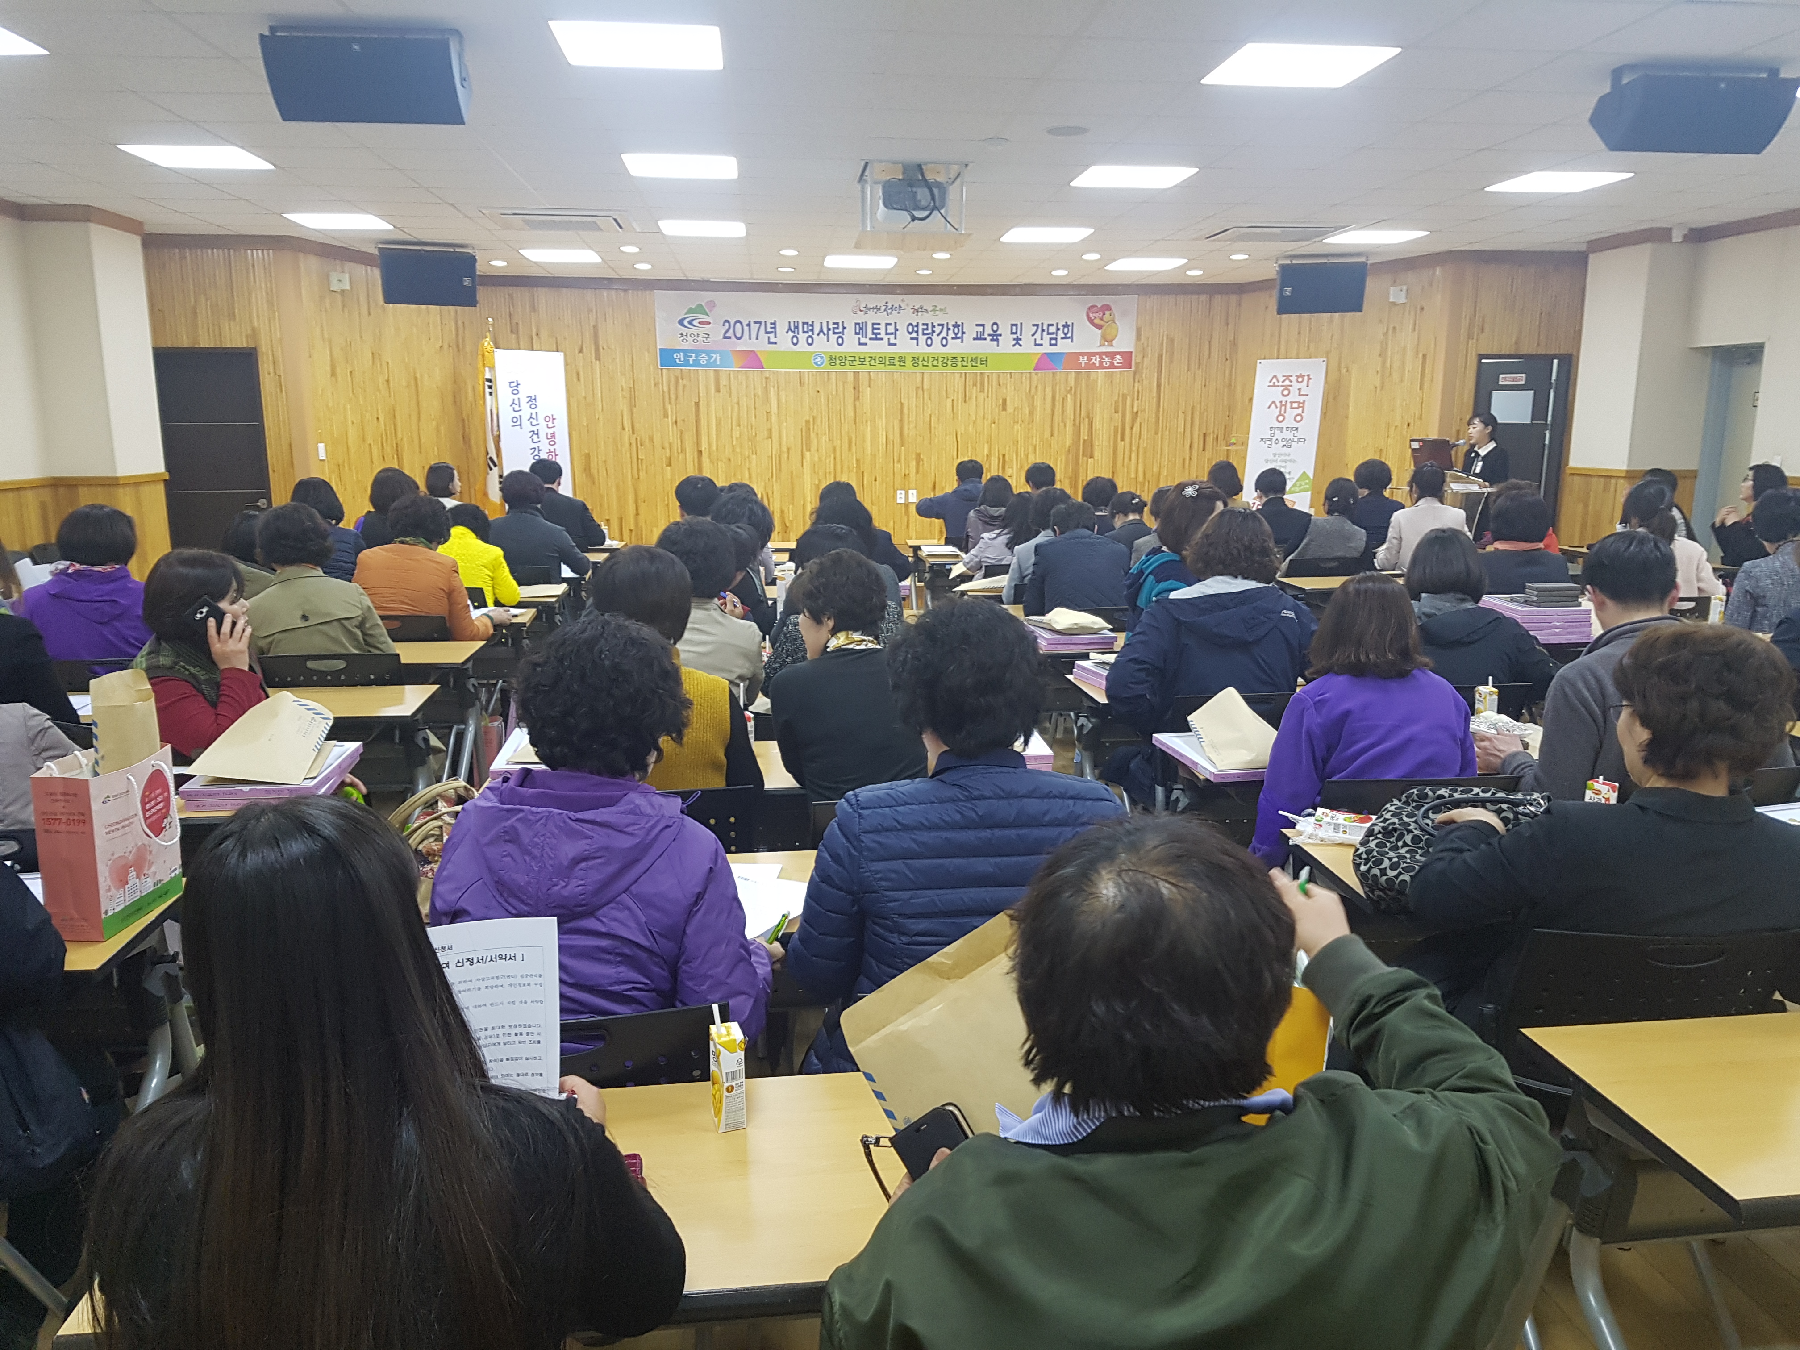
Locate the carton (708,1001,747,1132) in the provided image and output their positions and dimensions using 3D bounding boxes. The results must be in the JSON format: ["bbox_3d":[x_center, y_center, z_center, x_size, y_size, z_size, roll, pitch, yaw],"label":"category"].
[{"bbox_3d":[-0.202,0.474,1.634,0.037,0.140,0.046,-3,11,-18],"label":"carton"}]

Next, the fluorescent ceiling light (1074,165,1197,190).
[{"bbox_3d":[1.345,-2.895,7.812,0.605,0.060,0.605,-1,10,-5],"label":"fluorescent ceiling light"}]

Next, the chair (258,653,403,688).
[{"bbox_3d":[-1.900,0.298,4.715,0.480,0.810,0.530,-1,11,-8],"label":"chair"}]

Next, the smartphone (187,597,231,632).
[{"bbox_3d":[-1.803,-0.133,3.555,0.150,0.075,0.010,42,1,-14],"label":"smartphone"}]

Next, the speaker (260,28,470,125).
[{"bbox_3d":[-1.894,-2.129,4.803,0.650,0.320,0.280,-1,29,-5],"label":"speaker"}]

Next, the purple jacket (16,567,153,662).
[{"bbox_3d":[-2.831,-0.089,4.779,0.480,0.600,0.340,-1,10,-5],"label":"purple jacket"}]

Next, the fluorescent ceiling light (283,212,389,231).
[{"bbox_3d":[-3.892,-3.182,9.398,0.590,0.070,0.590,-1,11,-5],"label":"fluorescent ceiling light"}]

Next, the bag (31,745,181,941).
[{"bbox_3d":[-1.382,0.287,2.365,0.100,0.283,0.232,0,10,3],"label":"bag"}]

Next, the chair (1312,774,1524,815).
[{"bbox_3d":[1.123,0.582,3.279,0.480,0.820,0.530,-1,10,-5],"label":"chair"}]

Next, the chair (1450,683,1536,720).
[{"bbox_3d":[1.627,0.396,4.239,0.480,0.810,0.530,-1,11,-7],"label":"chair"}]

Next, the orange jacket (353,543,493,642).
[{"bbox_3d":[-1.957,-0.243,5.569,0.540,0.610,0.440,0,11,-2],"label":"orange jacket"}]

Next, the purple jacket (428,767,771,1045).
[{"bbox_3d":[-0.444,0.420,2.018,0.500,0.620,0.420,-1,11,-5],"label":"purple jacket"}]

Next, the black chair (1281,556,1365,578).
[{"bbox_3d":[2.358,-0.288,7.900,0.480,0.810,0.530,-3,11,-14],"label":"black chair"}]

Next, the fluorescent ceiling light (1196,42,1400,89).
[{"bbox_3d":[1.596,-2.465,5.433,0.605,0.060,0.605,-1,10,-5],"label":"fluorescent ceiling light"}]

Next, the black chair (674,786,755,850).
[{"bbox_3d":[-0.556,0.612,3.108,0.480,0.820,0.530,-1,10,-5],"label":"black chair"}]

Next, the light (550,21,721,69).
[{"bbox_3d":[-0.985,-2.415,5.153,0.605,0.060,0.605,-1,10,-5],"label":"light"}]

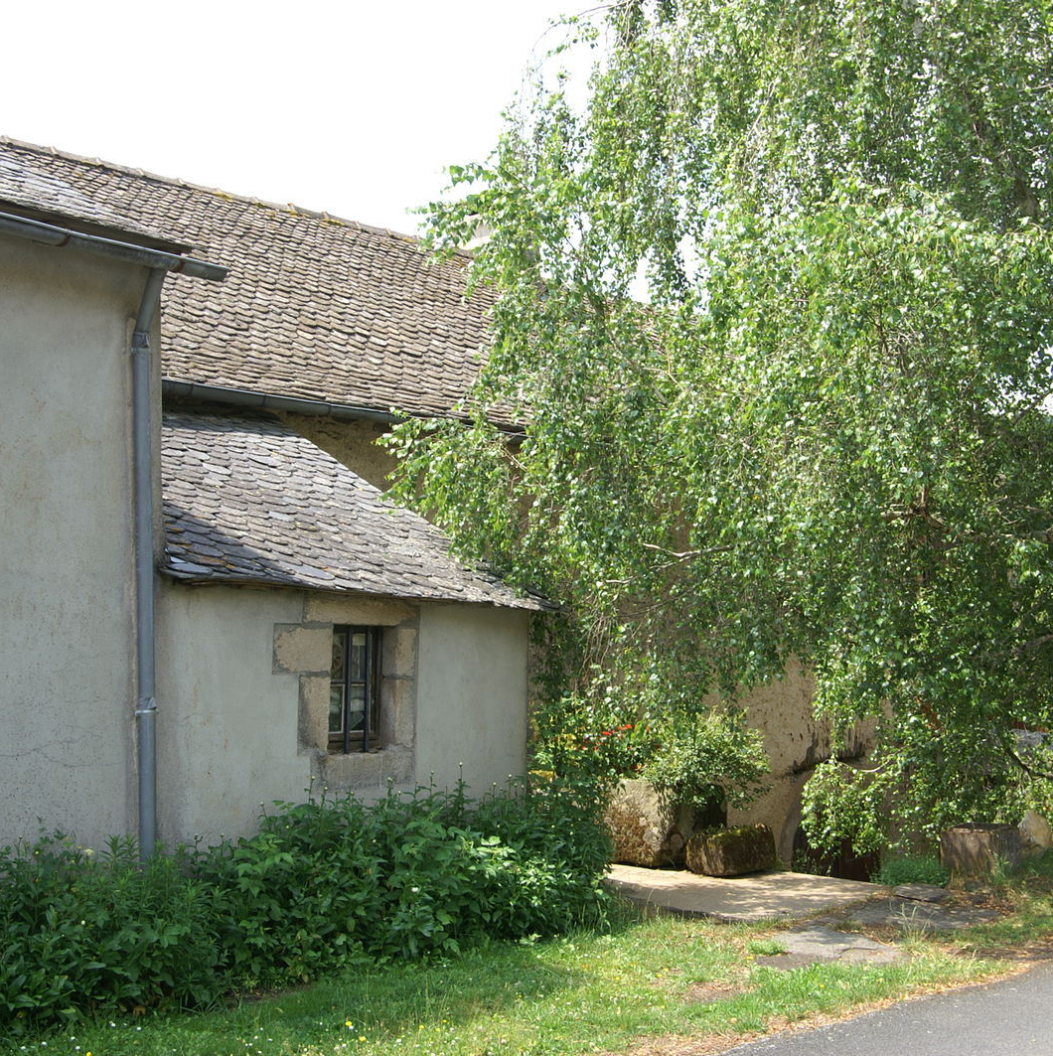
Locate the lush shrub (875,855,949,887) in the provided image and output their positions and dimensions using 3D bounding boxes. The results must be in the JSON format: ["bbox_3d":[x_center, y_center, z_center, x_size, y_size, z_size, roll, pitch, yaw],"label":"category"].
[{"bbox_3d":[2.846,2.475,10.633,0.520,0.230,0.420,-1,-6,15],"label":"lush shrub"}]

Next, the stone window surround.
[{"bbox_3d":[-1.096,0.948,8.424,0.200,1.114,1.163,-4,-7,38],"label":"stone window surround"}]

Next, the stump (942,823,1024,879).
[{"bbox_3d":[3.468,2.445,11.102,0.580,0.380,0.560,-2,-6,19],"label":"stump"}]

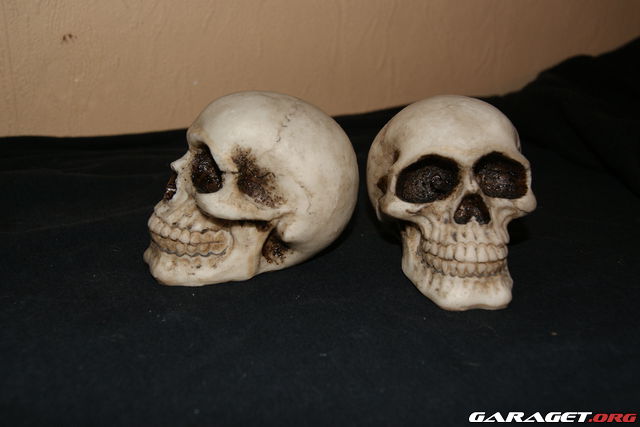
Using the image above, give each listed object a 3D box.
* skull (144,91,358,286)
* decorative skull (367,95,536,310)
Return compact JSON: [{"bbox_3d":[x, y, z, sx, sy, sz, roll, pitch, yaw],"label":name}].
[{"bbox_3d":[-0.045,-0.023,0.470,0.150,0.118,0.105,-6,17,-20],"label":"skull"},{"bbox_3d":[0.085,-0.018,0.456,0.105,0.118,0.150,-1,16,-4],"label":"decorative skull"}]

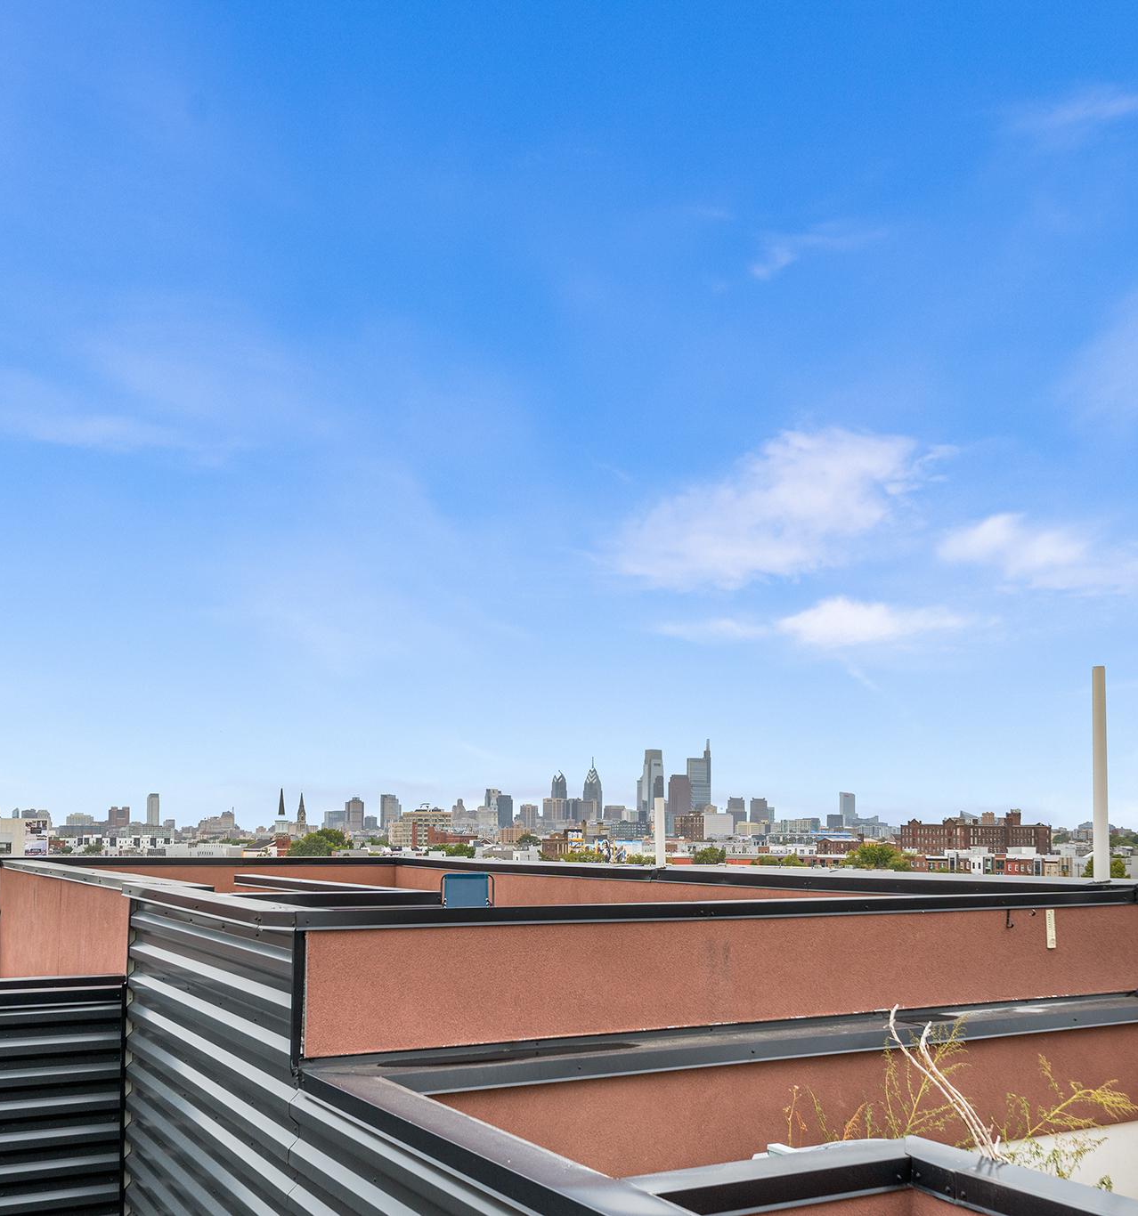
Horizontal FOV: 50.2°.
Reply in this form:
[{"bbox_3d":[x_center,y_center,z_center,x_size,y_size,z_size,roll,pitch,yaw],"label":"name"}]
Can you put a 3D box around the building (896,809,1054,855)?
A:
[{"bbox_3d":[192.980,110.150,578.810,52.000,29.000,43.000,5,-12,-26],"label":"building"}]

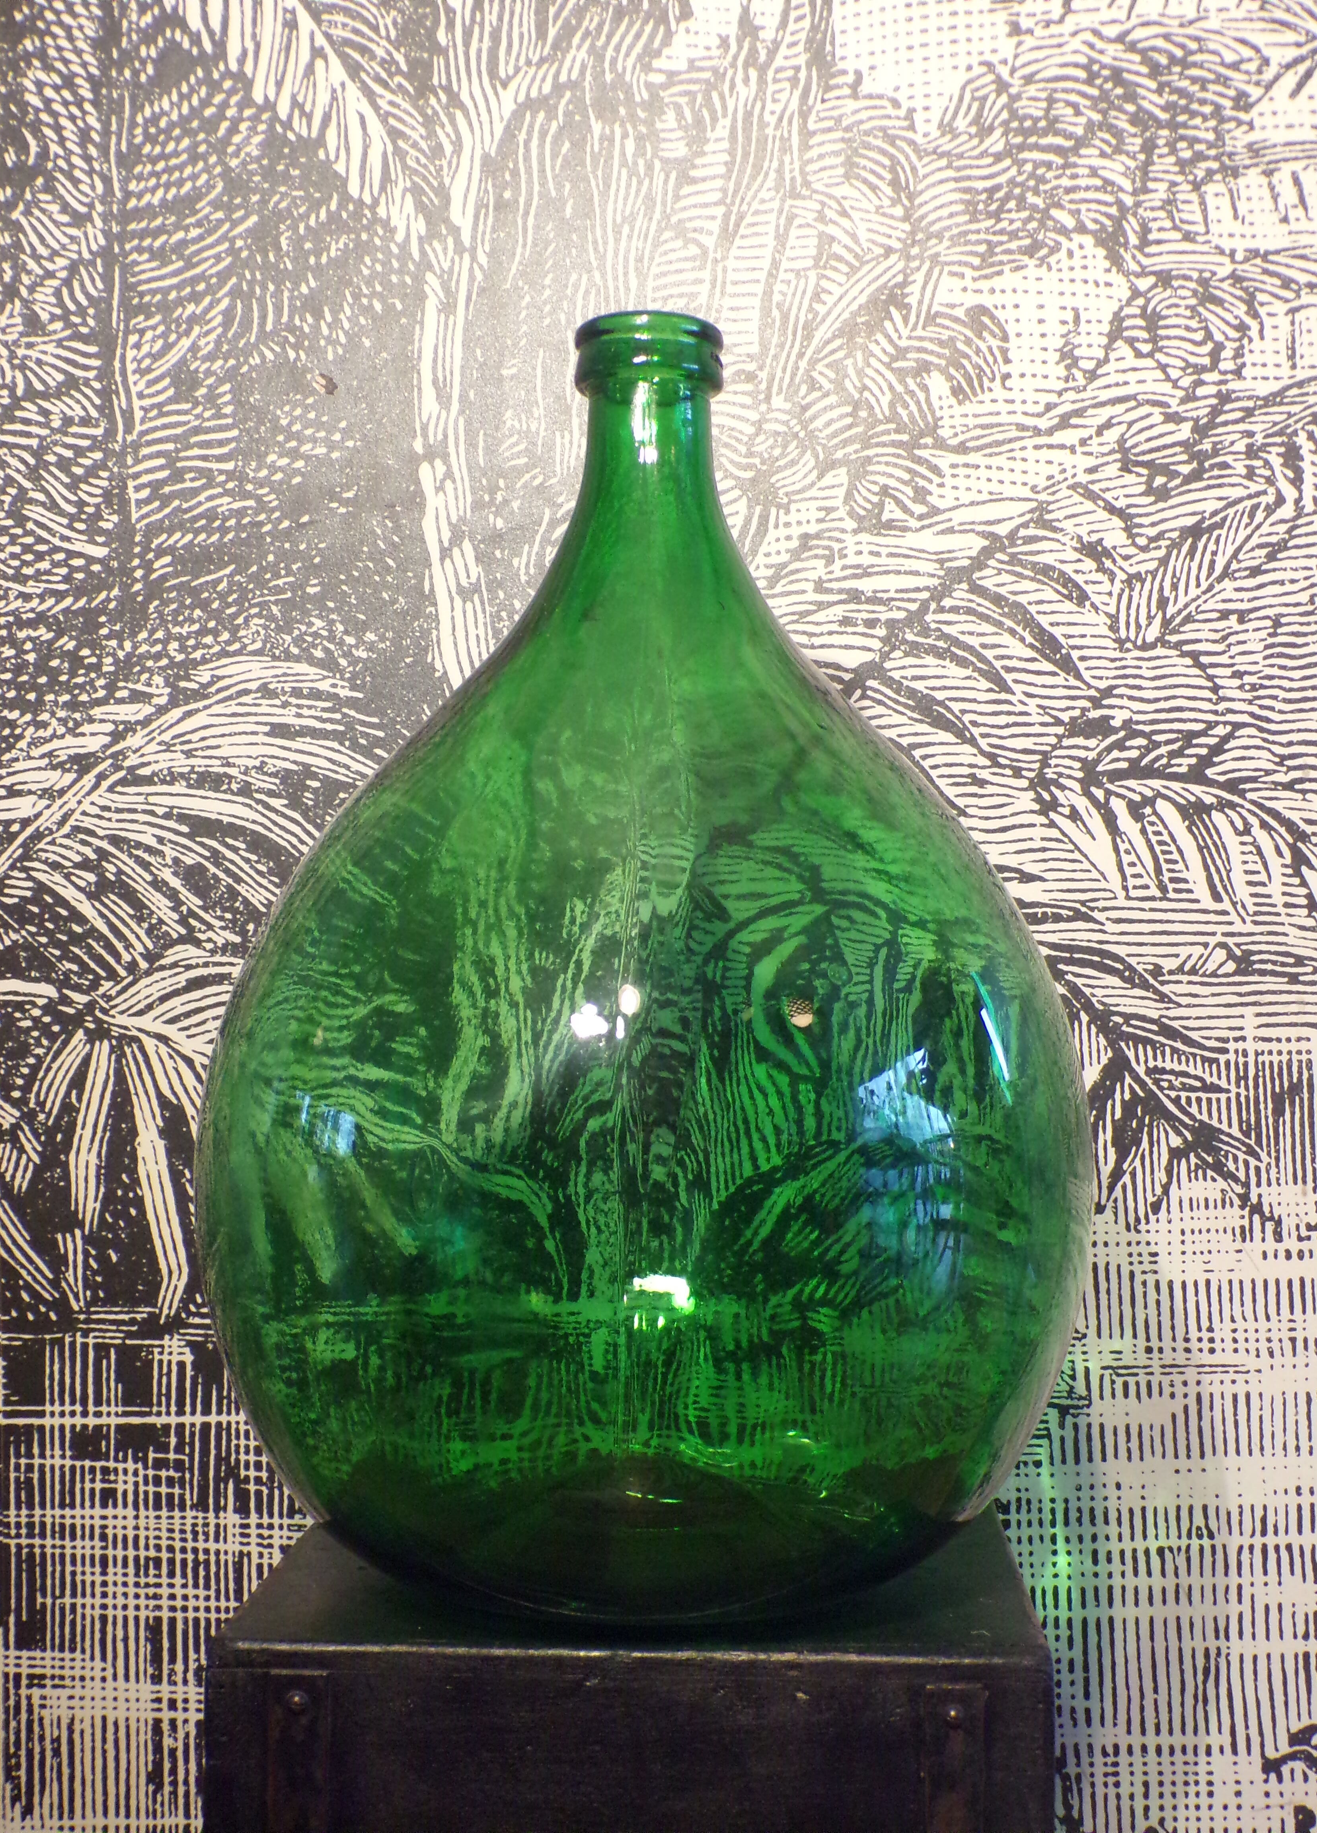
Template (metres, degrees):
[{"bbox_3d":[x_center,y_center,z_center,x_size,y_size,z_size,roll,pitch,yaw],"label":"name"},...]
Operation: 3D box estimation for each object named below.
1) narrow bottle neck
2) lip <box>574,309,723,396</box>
[{"bbox_3d":[-0.004,-0.215,0.929,0.072,0.063,0.072,0,-1,0],"label":"narrow bottle neck"},{"bbox_3d":[-0.004,-0.263,0.930,0.070,0.030,0.070,0,-1,0],"label":"lip"}]

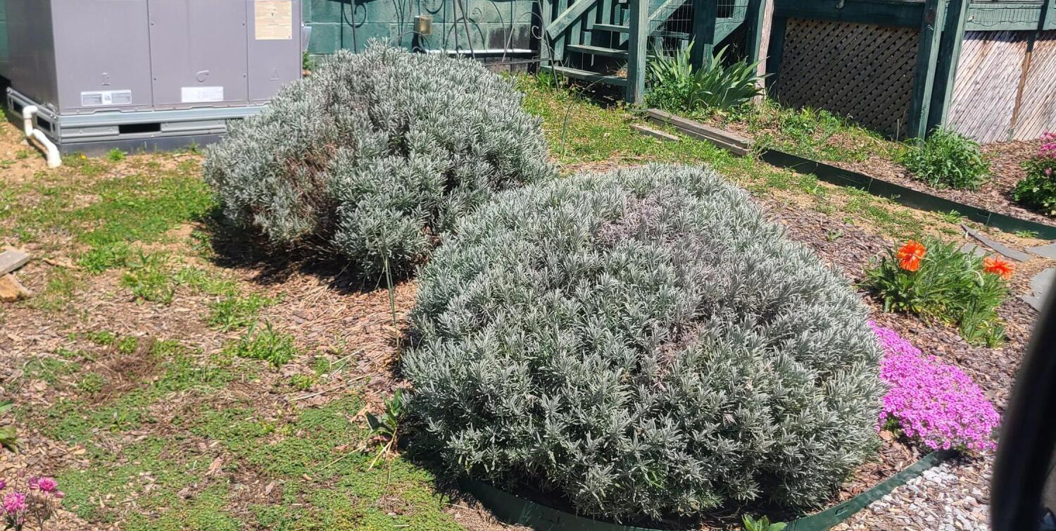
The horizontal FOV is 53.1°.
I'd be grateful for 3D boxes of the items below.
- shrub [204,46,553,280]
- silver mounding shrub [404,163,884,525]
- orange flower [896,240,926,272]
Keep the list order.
[{"bbox_3d":[-0.554,-0.471,4.081,1.326,0.703,1.326,1,18,-8],"label":"shrub"},{"bbox_3d":[0.300,0.086,2.753,1.232,0.659,1.232,5,18,6],"label":"silver mounding shrub"},{"bbox_3d":[1.479,-0.036,4.080,0.115,0.115,0.080,10,19,20],"label":"orange flower"}]

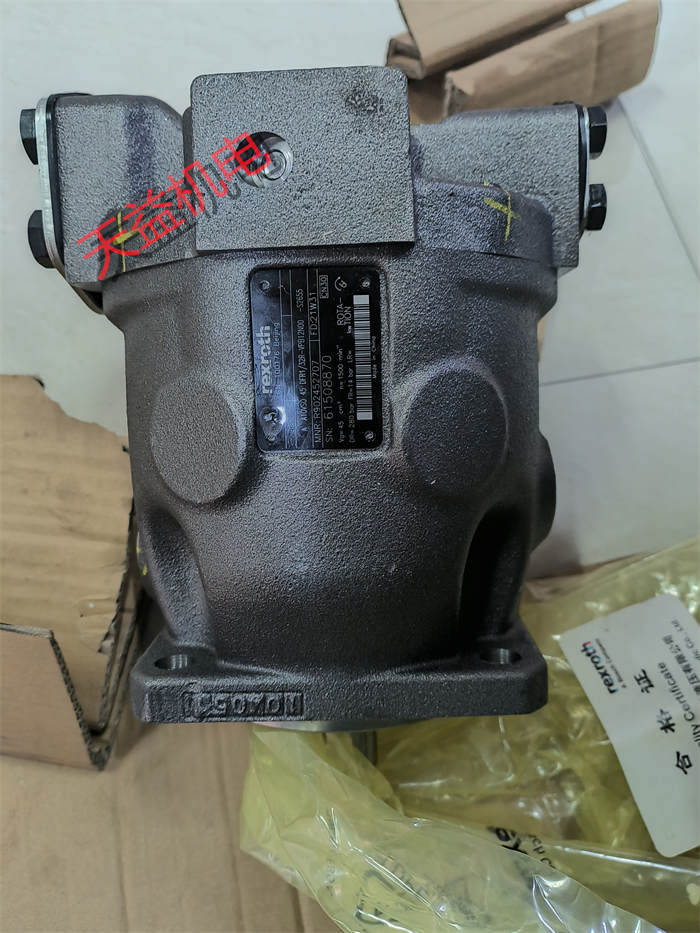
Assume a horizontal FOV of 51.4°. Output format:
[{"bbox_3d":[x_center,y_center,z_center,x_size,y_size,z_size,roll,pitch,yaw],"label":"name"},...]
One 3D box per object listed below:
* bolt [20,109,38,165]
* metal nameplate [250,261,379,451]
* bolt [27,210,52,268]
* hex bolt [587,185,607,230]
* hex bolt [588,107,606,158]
[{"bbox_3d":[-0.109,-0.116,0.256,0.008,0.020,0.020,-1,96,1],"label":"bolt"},{"bbox_3d":[-0.010,-0.033,0.225,0.040,0.002,0.057,-1,96,1],"label":"metal nameplate"},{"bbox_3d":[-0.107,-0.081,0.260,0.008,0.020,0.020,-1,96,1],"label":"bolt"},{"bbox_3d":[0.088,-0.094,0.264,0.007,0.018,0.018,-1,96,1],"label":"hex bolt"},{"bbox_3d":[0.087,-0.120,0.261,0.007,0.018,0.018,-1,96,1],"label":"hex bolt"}]

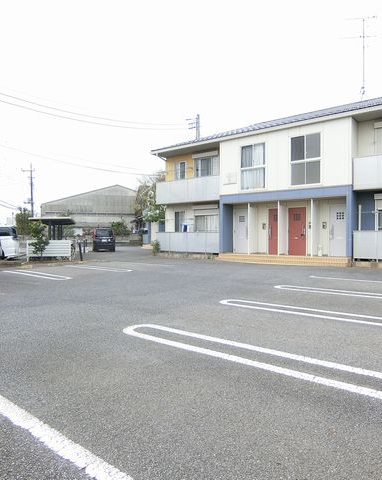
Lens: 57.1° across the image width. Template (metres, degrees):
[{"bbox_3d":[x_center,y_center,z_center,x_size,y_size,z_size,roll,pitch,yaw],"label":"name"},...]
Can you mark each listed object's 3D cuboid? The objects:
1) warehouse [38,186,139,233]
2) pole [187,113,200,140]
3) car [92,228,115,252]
[{"bbox_3d":[-13.000,-3.200,58.000,20.000,8.800,19.000,0,0,-18],"label":"warehouse"},{"bbox_3d":[0.200,-4.800,30.000,1.200,11.700,0.500,0,0,0],"label":"pole"},{"bbox_3d":[-7.000,0.050,29.400,1.700,1.860,4.500,0,0,-9],"label":"car"}]

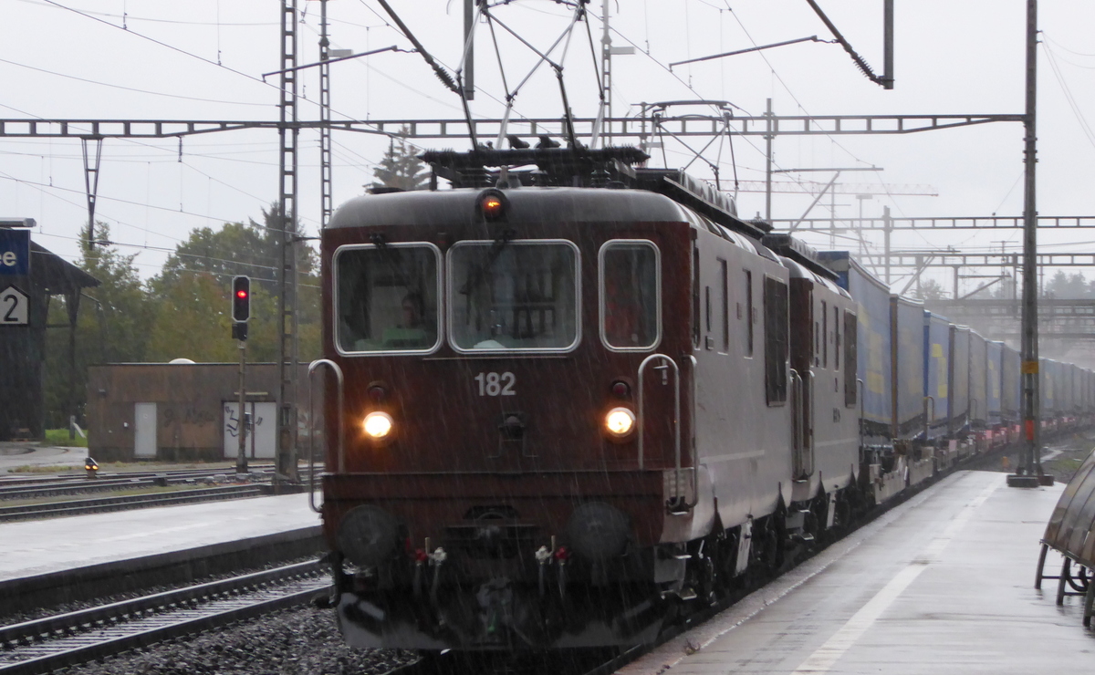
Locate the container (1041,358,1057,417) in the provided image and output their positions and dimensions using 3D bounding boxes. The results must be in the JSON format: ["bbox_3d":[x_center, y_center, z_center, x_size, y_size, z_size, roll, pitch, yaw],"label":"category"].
[{"bbox_3d":[23.900,2.520,226.000,2.550,2.700,13.600,0,-1,8],"label":"container"}]

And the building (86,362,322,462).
[{"bbox_3d":[-12.200,2.900,173.000,9.600,3.750,6.500,0,-1,5],"label":"building"}]

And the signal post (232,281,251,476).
[{"bbox_3d":[-9.480,1.170,140.000,0.550,6.150,0.450,0,-1,4],"label":"signal post"}]

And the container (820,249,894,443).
[{"bbox_3d":[3.960,0.250,72.900,2.550,2.750,13.600,0,-1,7],"label":"container"}]

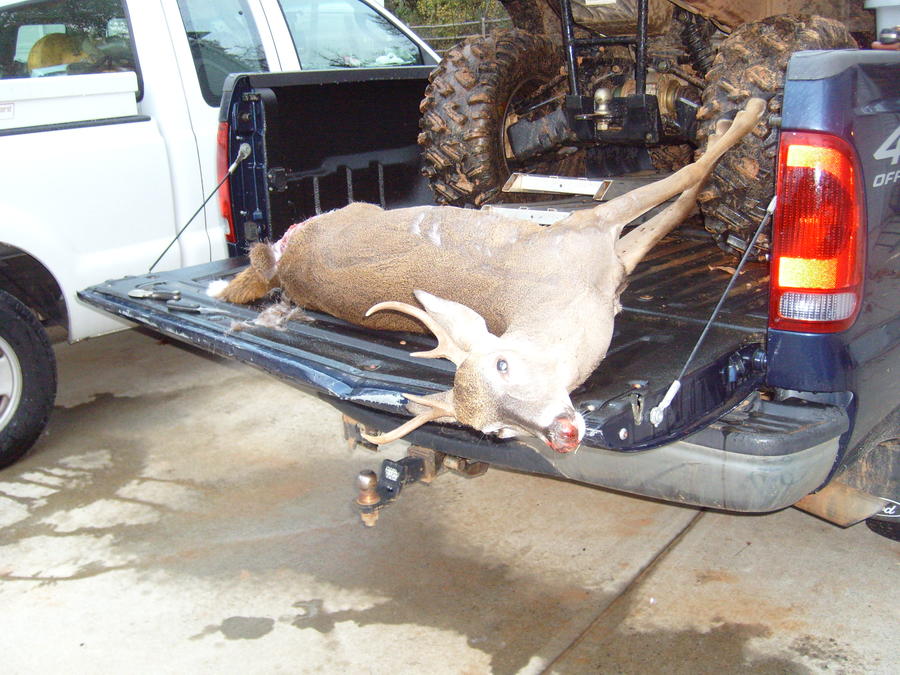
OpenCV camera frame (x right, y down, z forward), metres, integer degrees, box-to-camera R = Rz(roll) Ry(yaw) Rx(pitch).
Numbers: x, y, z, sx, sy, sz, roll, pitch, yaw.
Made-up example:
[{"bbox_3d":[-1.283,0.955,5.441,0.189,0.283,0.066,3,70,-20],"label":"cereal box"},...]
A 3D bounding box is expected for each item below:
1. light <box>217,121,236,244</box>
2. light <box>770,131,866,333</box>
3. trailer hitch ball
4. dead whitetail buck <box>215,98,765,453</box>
[{"bbox_3d":[-0.667,-0.482,2.808,0.142,0.366,0.125,13,22,41],"label":"light"},{"bbox_3d":[0.665,-0.181,1.618,0.142,0.366,0.125,13,22,41],"label":"light"},{"bbox_3d":[-0.195,0.381,2.177,0.059,0.138,0.059,-2,16,1],"label":"trailer hitch ball"},{"bbox_3d":[0.066,-0.234,1.994,1.120,0.520,1.220,-16,22,-40],"label":"dead whitetail buck"}]

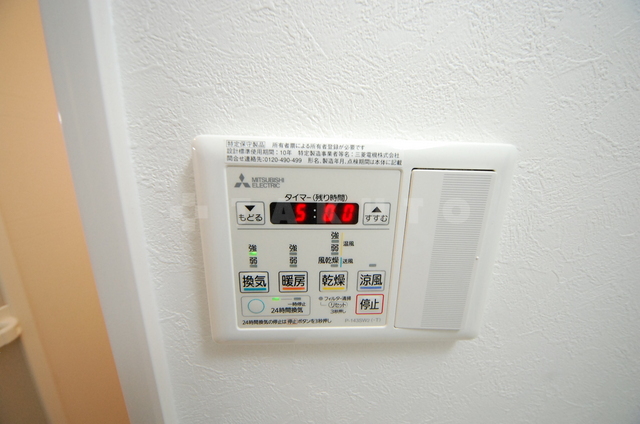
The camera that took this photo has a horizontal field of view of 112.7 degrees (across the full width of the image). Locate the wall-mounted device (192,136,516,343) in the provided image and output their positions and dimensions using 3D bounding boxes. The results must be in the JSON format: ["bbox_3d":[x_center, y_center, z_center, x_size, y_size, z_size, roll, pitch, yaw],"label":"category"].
[{"bbox_3d":[0.019,0.021,0.126,0.166,0.120,0.016,1,12,-3],"label":"wall-mounted device"}]

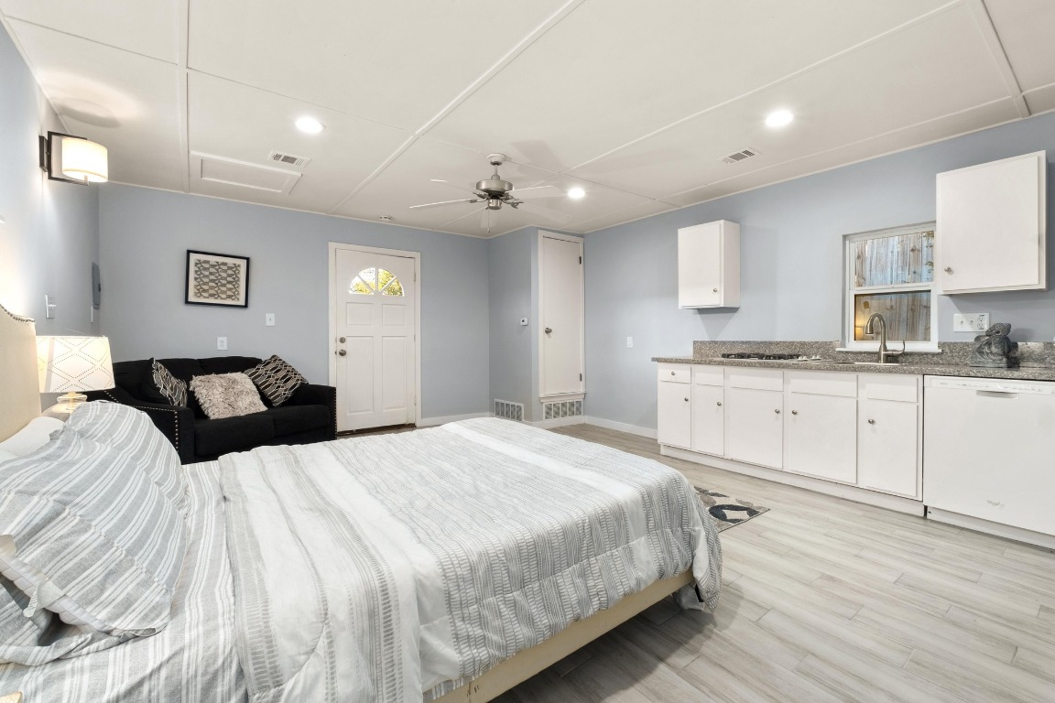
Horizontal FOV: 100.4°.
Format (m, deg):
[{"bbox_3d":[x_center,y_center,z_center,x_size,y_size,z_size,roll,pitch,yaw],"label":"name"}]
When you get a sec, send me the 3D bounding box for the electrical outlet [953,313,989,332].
[{"bbox_3d":[2.873,-0.184,2.847,0.015,0.116,0.163,-1,2,-37],"label":"electrical outlet"}]

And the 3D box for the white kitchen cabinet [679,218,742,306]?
[{"bbox_3d":[1.701,-0.785,4.134,0.310,0.760,0.452,-1,2,-37],"label":"white kitchen cabinet"}]

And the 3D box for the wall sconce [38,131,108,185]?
[{"bbox_3d":[-2.401,-1.016,2.341,0.245,0.240,0.170,-2,2,-38],"label":"wall sconce"}]

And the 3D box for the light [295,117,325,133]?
[{"bbox_3d":[-1.339,-1.393,2.706,0.170,0.030,0.170,-2,2,-38],"label":"light"}]

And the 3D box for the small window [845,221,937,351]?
[{"bbox_3d":[2.661,-0.460,3.244,0.080,0.890,0.570,-2,2,-38],"label":"small window"}]

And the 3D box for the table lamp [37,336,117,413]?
[{"bbox_3d":[-2.097,0.178,2.028,0.290,0.500,0.290,-1,2,-37],"label":"table lamp"}]

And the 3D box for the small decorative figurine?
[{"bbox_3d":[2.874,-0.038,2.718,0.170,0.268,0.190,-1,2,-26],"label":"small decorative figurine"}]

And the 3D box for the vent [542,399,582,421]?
[{"bbox_3d":[0.450,0.730,5.470,0.654,0.210,0.030,-1,2,-37],"label":"vent"}]

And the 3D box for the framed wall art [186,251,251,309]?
[{"bbox_3d":[-2.867,-0.663,4.086,0.485,0.482,0.030,-2,2,-38],"label":"framed wall art"}]

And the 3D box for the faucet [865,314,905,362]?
[{"bbox_3d":[2.487,-0.088,3.052,0.260,0.350,0.165,-2,2,-34],"label":"faucet"}]

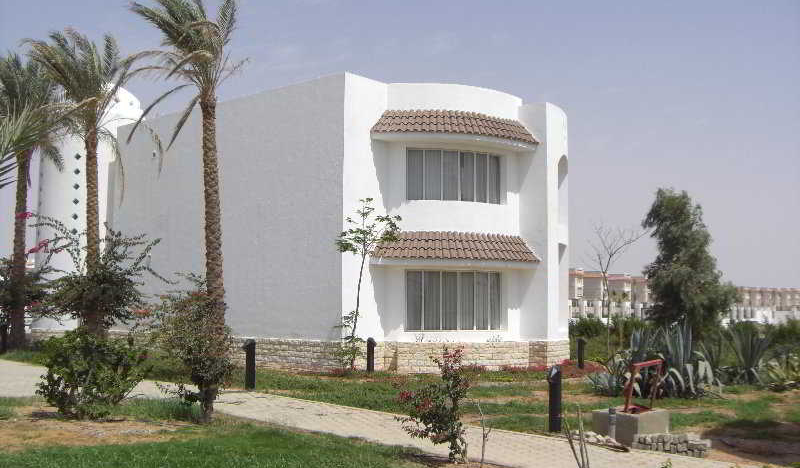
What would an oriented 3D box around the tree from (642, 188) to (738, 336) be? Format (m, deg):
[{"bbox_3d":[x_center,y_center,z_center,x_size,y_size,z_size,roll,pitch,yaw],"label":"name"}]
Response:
[{"bbox_3d":[8.601,1.258,26.000,2.850,5.200,2.800,0,-4,0],"label":"tree"}]

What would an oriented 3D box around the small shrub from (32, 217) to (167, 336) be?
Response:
[{"bbox_3d":[-7.425,1.518,21.872,3.180,3.498,2.968,0,-5,0],"label":"small shrub"}]

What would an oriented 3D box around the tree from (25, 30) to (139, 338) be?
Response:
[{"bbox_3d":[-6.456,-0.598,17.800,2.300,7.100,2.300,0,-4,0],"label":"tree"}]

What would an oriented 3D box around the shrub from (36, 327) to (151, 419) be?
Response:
[{"bbox_3d":[-4.547,1.990,13.090,1.590,1.272,1.484,0,-5,0],"label":"shrub"}]

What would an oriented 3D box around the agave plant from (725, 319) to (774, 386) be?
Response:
[{"bbox_3d":[8.610,2.943,21.686,1.219,1.537,1.219,0,-5,0],"label":"agave plant"}]

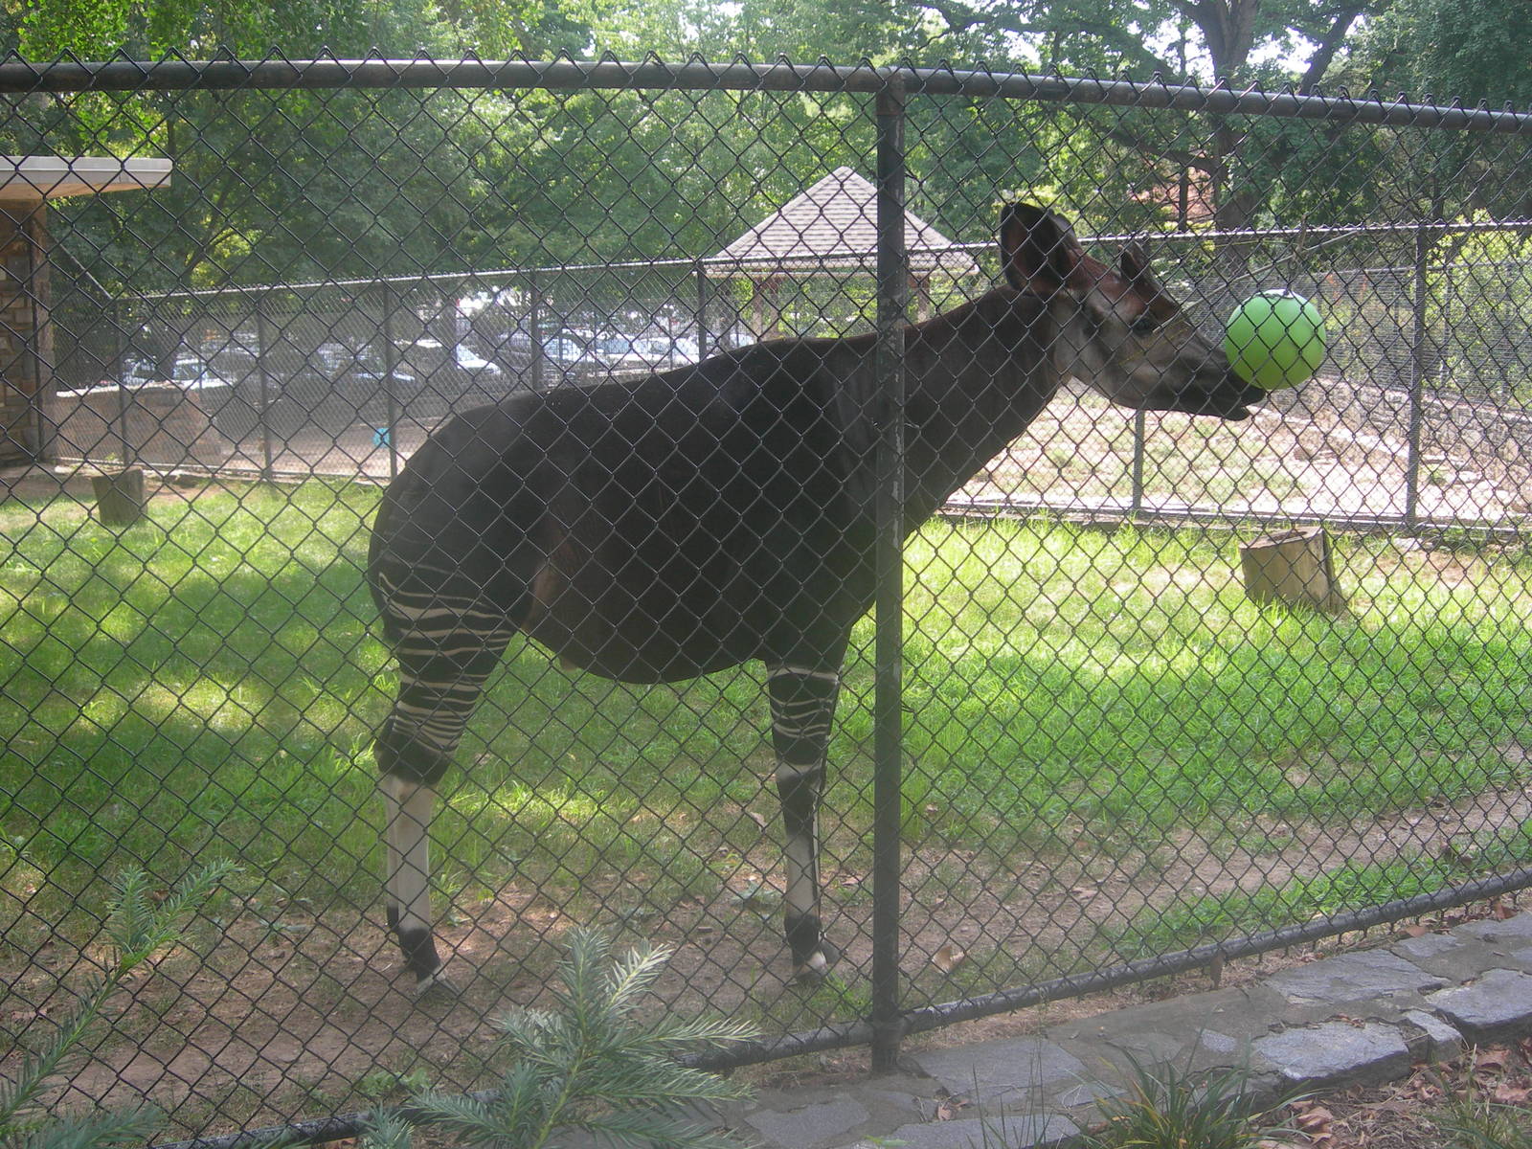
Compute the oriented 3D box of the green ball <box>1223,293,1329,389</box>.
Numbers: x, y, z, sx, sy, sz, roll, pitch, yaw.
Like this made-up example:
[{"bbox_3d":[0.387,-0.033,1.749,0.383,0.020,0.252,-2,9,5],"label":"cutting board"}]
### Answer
[{"bbox_3d":[1.156,-0.533,4.120,0.230,0.230,0.230,0,7,0],"label":"green ball"}]

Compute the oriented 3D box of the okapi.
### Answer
[{"bbox_3d":[0.140,0.025,4.093,2.030,1.700,0.550,-1,7,-4],"label":"okapi"}]

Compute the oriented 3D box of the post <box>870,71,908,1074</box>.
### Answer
[{"bbox_3d":[0.230,0.015,3.377,0.052,1.880,0.052,0,7,0],"label":"post"}]

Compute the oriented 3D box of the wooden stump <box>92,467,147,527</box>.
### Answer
[{"bbox_3d":[-4.915,-0.583,13.800,0.400,0.420,0.400,0,7,0],"label":"wooden stump"}]

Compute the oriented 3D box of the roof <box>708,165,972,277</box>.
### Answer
[{"bbox_3d":[1.096,-5.188,26.800,3.730,1.600,3.730,0,7,0],"label":"roof"}]

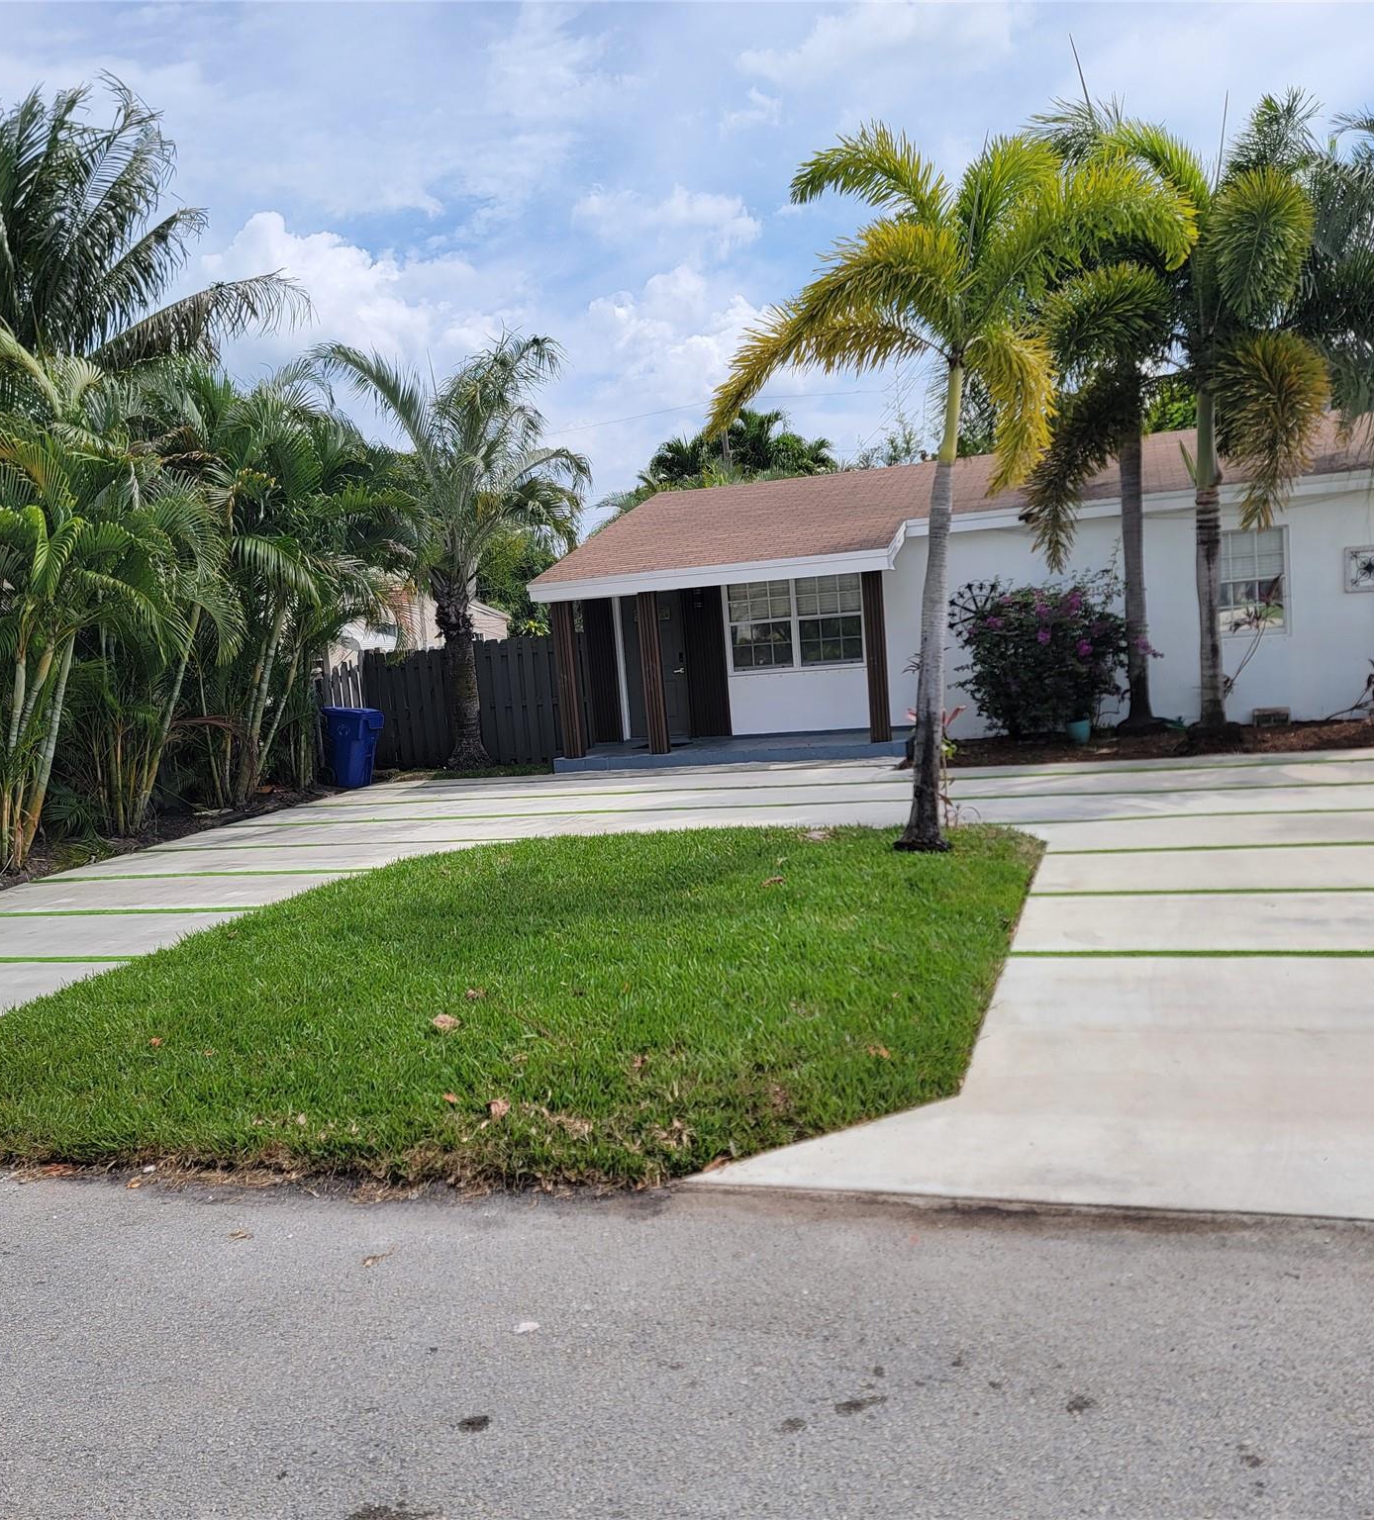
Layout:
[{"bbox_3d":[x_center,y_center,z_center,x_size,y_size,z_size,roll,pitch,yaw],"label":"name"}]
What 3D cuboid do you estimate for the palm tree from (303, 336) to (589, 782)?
[{"bbox_3d":[-3.151,-2.874,19.978,3.700,6.000,3.700,-5,5,-9],"label":"palm tree"}]

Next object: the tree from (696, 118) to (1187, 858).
[{"bbox_3d":[1.865,-1.875,9.829,3.300,5.000,3.200,-4,5,9],"label":"tree"}]

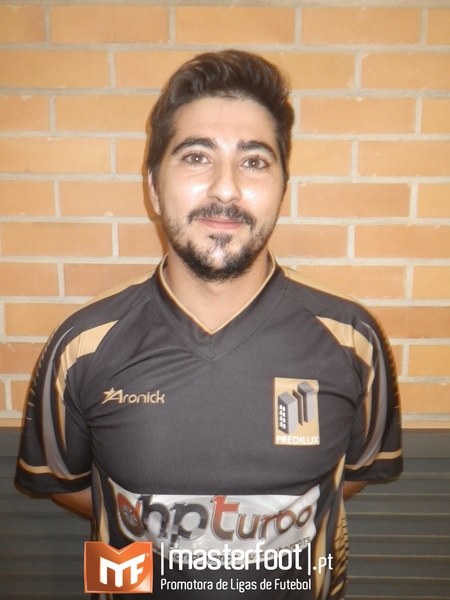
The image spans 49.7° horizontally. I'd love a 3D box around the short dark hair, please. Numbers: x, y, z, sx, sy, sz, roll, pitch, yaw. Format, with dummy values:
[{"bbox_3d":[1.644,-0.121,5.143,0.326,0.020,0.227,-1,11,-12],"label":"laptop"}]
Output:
[{"bbox_3d":[-0.006,-0.213,0.628,0.183,0.185,0.195,3,7,-7],"label":"short dark hair"}]

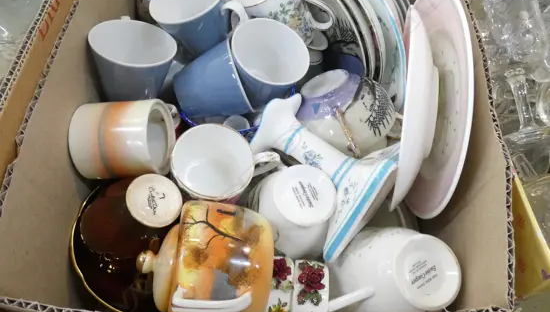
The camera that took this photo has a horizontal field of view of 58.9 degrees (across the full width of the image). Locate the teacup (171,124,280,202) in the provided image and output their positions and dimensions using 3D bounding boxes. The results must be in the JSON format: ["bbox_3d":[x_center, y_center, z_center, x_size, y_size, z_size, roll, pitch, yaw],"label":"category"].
[{"bbox_3d":[-0.057,0.017,0.525,0.113,0.066,0.083,-6,66,-22],"label":"teacup"}]

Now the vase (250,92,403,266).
[{"bbox_3d":[0.037,0.005,0.458,0.115,0.112,0.129,-46,74,0],"label":"vase"}]

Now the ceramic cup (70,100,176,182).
[{"bbox_3d":[-0.152,-0.018,0.498,0.080,0.087,0.076,-1,90,10],"label":"ceramic cup"}]

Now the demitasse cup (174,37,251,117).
[{"bbox_3d":[-0.065,-0.074,0.524,0.069,0.106,0.085,-18,88,6],"label":"demitasse cup"}]

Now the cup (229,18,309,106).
[{"bbox_3d":[-0.011,-0.101,0.536,0.085,0.069,0.108,29,56,-6],"label":"cup"}]

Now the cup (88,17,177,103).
[{"bbox_3d":[-0.155,-0.096,0.514,0.085,0.069,0.111,3,41,-24],"label":"cup"}]

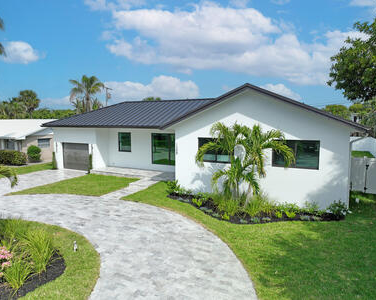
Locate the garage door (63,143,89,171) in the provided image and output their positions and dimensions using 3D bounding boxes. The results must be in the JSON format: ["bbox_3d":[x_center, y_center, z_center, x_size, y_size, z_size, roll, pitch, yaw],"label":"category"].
[{"bbox_3d":[-8.862,0.570,22.051,2.720,2.130,0.100,3,7,27],"label":"garage door"}]

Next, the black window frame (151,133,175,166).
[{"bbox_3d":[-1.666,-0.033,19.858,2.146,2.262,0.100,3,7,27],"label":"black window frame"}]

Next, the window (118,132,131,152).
[{"bbox_3d":[-4.865,-0.590,21.409,1.158,1.473,0.100,3,7,27],"label":"window"}]

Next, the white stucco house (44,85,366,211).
[{"bbox_3d":[-0.298,-1.112,20.856,22.150,5.620,11.200,3,7,27],"label":"white stucco house"}]

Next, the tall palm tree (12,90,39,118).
[{"bbox_3d":[-25.437,-5.113,44.480,4.200,8.710,4.200,3,7,27],"label":"tall palm tree"}]

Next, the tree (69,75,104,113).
[{"bbox_3d":[-13.144,-4.767,36.529,4.600,9.608,4.600,3,7,27],"label":"tree"}]

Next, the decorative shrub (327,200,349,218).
[{"bbox_3d":[6.314,2.385,11.683,0.880,0.600,0.800,3,7,27],"label":"decorative shrub"}]

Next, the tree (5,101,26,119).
[{"bbox_3d":[-27.969,-4.446,45.397,3.600,7.217,3.600,3,7,27],"label":"tree"}]

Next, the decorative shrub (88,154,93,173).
[{"bbox_3d":[-7.439,1.017,21.152,0.300,1.420,0.300,3,7,27],"label":"decorative shrub"}]

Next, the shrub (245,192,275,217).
[{"bbox_3d":[3.074,2.244,11.885,1.200,0.880,1.100,3,7,27],"label":"shrub"}]

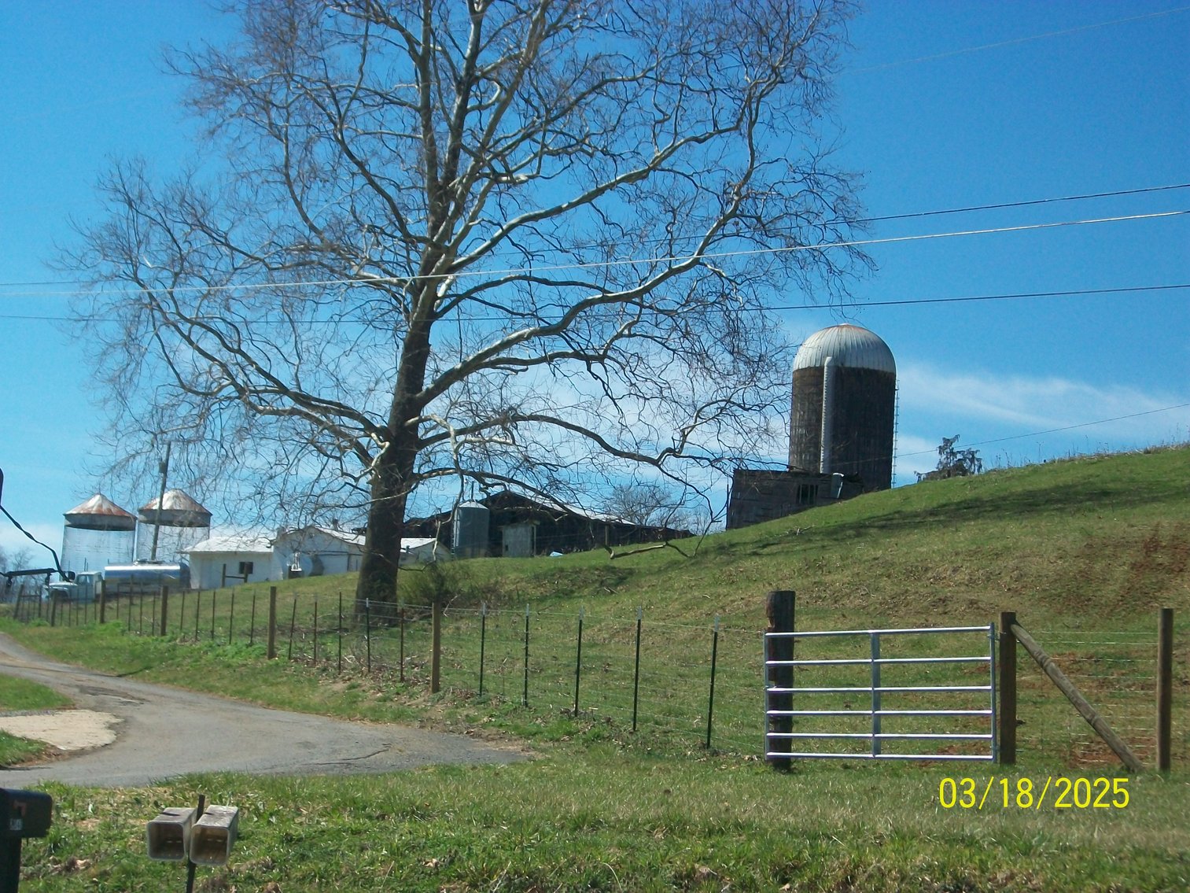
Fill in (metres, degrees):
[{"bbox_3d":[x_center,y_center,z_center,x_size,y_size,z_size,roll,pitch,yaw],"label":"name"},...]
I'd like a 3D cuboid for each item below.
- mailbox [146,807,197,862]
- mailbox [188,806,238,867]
[{"bbox_3d":[-1.823,1.672,12.200,0.160,0.166,0.430,1,2,0],"label":"mailbox"},{"bbox_3d":[-1.609,1.648,12.000,0.162,0.168,0.430,4,3,0],"label":"mailbox"}]

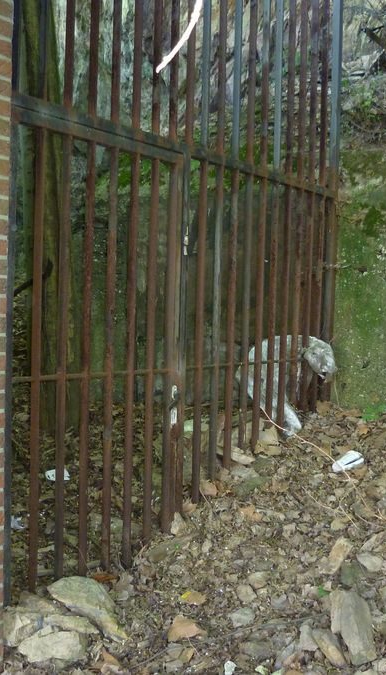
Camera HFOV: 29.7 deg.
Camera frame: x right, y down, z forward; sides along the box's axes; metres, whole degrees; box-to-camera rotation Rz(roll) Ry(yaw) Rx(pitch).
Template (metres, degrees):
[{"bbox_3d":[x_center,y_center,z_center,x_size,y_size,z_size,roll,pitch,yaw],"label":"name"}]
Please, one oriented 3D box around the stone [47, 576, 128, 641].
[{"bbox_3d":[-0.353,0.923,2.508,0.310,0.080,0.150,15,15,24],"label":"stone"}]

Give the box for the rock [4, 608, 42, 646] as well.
[{"bbox_3d":[-0.575,0.981,2.470,0.135,0.110,0.125,1,2,-17],"label":"rock"}]

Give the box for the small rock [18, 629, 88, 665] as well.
[{"bbox_3d":[-0.458,1.004,2.388,0.210,0.100,0.130,1,2,0],"label":"small rock"}]

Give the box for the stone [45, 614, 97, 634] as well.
[{"bbox_3d":[-0.414,0.969,2.483,0.180,0.048,0.120,8,2,6],"label":"stone"}]

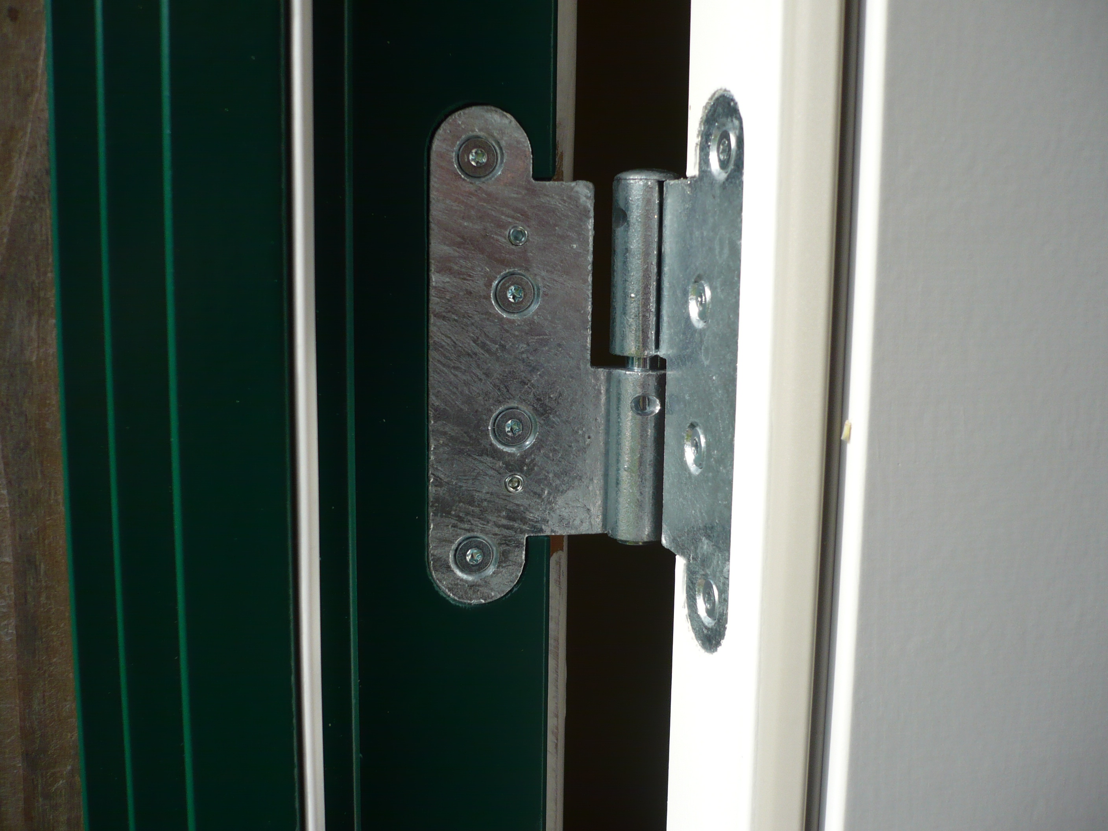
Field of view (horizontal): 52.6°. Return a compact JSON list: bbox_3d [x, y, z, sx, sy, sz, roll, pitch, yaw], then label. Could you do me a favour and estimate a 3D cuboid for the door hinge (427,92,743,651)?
[{"bbox_3d":[0.003,-0.009,0.230,0.064,0.111,0.040,1,8,1],"label":"door hinge"}]

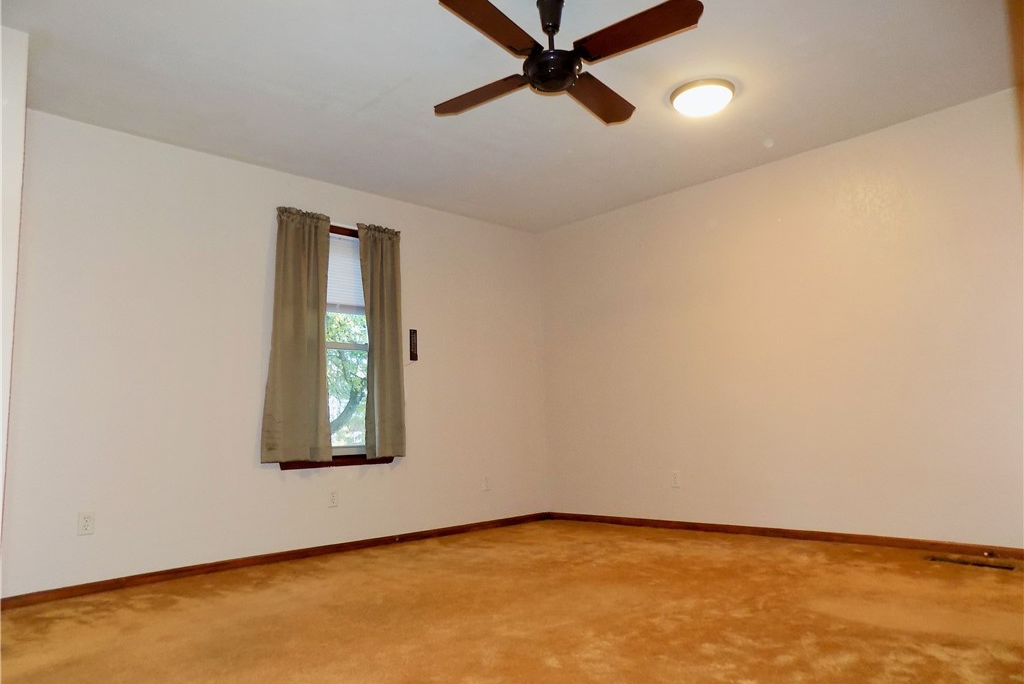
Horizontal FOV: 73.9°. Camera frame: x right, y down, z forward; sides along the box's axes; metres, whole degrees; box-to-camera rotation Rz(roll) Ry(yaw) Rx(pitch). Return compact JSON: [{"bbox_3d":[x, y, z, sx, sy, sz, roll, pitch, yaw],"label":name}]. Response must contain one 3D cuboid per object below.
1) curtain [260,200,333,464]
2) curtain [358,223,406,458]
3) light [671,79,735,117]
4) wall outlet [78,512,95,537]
[{"bbox_3d":[-1.327,-0.051,4.236,0.461,1.582,0.090,5,-10,-44],"label":"curtain"},{"bbox_3d":[-0.891,-0.012,4.659,0.370,1.591,0.090,5,-10,-44],"label":"curtain"},{"bbox_3d":[0.993,-1.244,3.531,0.325,0.085,0.325,-2,-7,0],"label":"light"},{"bbox_3d":[-2.116,0.907,3.385,0.070,0.115,0.009,5,-10,-44],"label":"wall outlet"}]

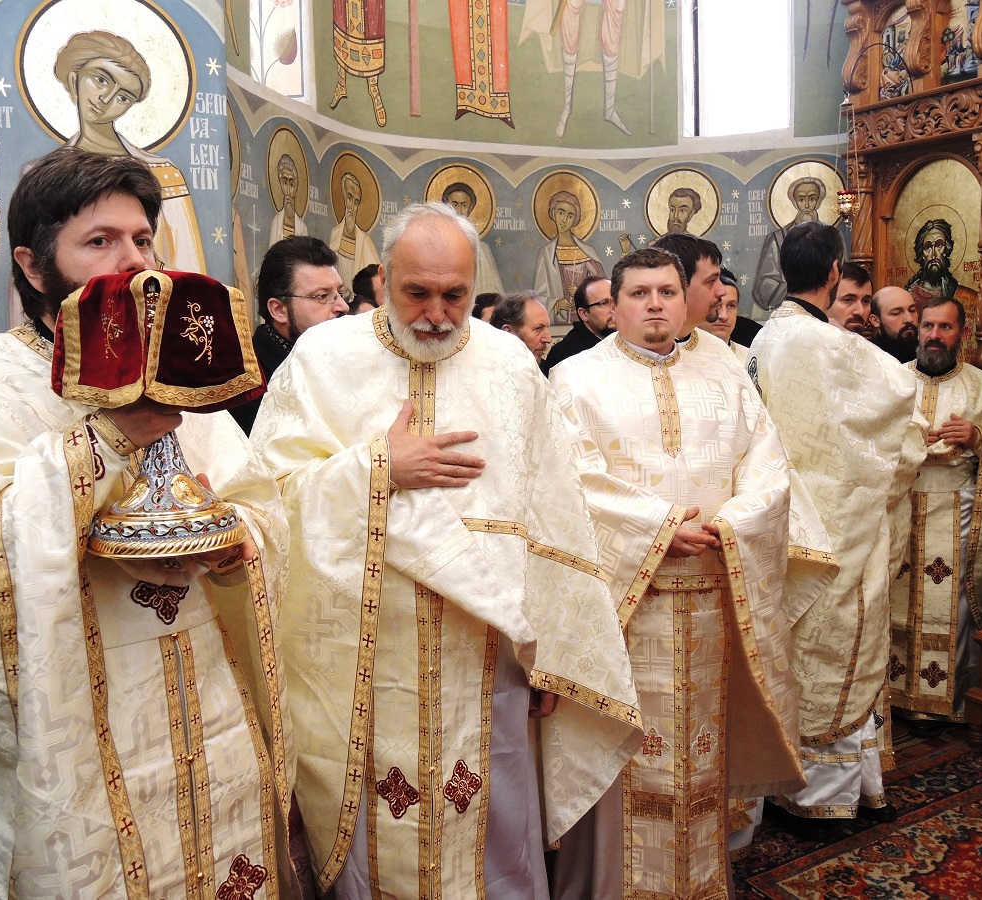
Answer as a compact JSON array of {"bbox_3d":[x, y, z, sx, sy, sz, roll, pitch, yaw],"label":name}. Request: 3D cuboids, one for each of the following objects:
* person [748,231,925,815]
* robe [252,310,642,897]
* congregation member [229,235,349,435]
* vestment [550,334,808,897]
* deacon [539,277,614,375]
[{"bbox_3d":[1.017,0.224,2.900,0.520,1.804,0.560,-2,3,-14],"label":"person"},{"bbox_3d":[-0.086,0.397,1.880,0.740,1.333,0.480,-1,3,-6],"label":"robe"},{"bbox_3d":[-0.478,0.331,2.350,0.380,1.694,0.530,0,3,22],"label":"congregation member"},{"bbox_3d":[0.455,0.389,2.380,0.640,1.343,0.480,-1,3,-8],"label":"vestment"},{"bbox_3d":[0.408,0.210,3.750,0.340,1.774,0.520,1,3,32],"label":"deacon"}]

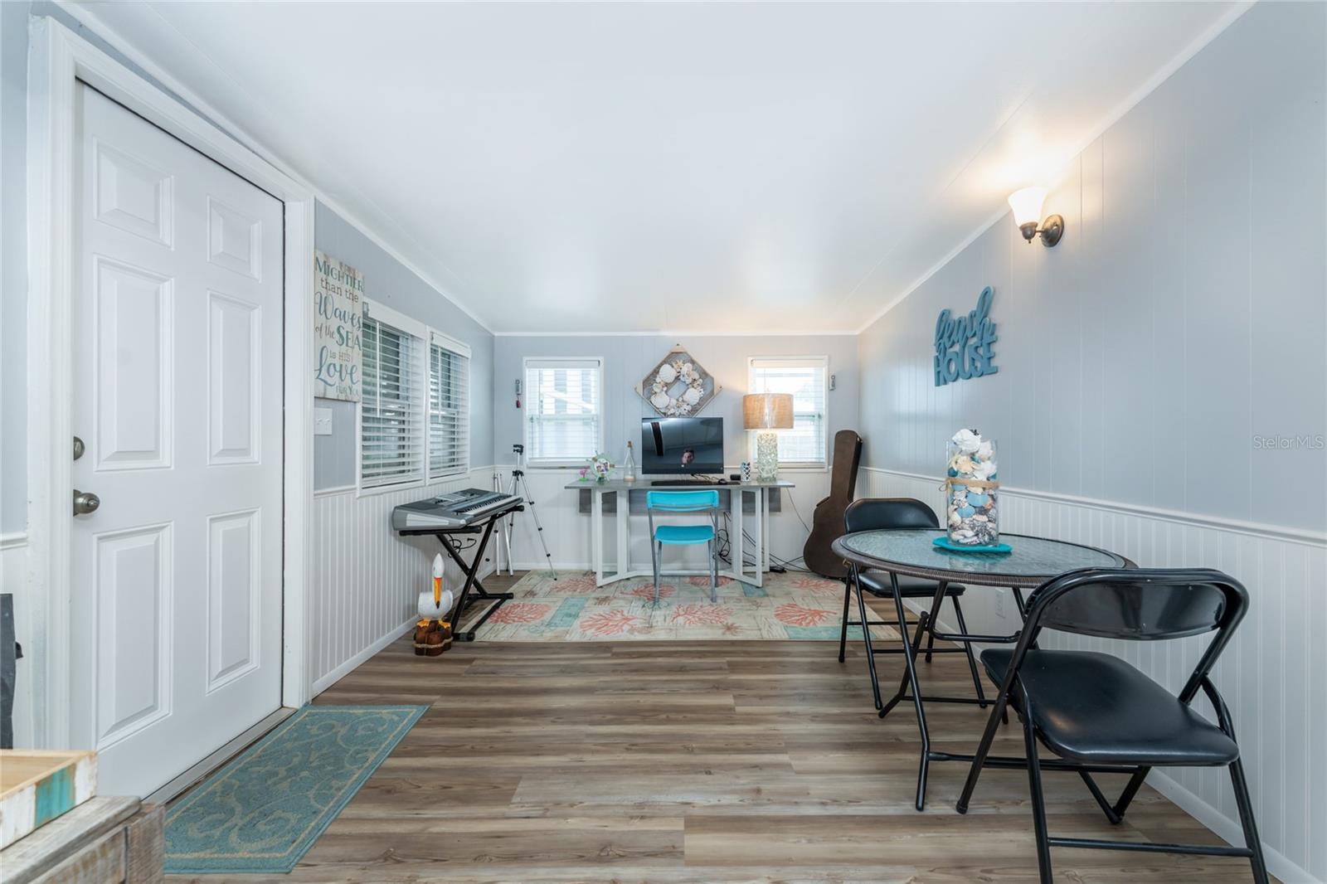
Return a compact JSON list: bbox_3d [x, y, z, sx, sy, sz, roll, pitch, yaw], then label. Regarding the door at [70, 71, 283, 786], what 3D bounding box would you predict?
[{"bbox_3d":[-1.551,0.054,1.719,0.045,2.010,0.790,0,0,2],"label":"door"}]

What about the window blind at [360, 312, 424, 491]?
[{"bbox_3d":[-1.456,-0.211,2.848,0.060,0.888,0.618,0,0,2],"label":"window blind"}]

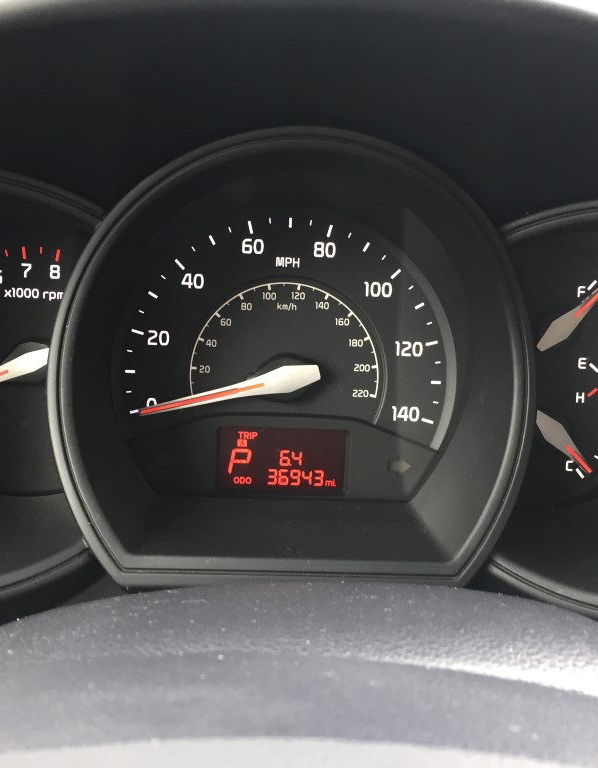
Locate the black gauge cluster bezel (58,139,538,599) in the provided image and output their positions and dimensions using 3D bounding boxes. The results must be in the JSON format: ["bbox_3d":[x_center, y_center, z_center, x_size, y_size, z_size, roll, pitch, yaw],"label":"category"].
[{"bbox_3d":[-0.003,-0.009,0.283,0.150,0.143,0.045,2,-2,-2],"label":"black gauge cluster bezel"}]

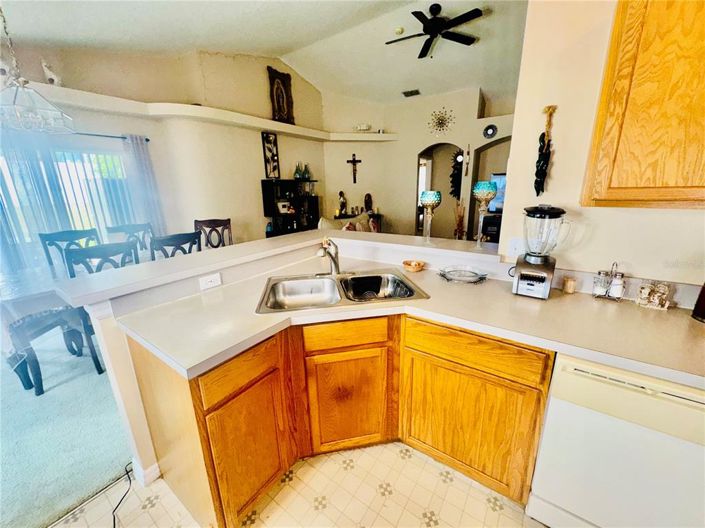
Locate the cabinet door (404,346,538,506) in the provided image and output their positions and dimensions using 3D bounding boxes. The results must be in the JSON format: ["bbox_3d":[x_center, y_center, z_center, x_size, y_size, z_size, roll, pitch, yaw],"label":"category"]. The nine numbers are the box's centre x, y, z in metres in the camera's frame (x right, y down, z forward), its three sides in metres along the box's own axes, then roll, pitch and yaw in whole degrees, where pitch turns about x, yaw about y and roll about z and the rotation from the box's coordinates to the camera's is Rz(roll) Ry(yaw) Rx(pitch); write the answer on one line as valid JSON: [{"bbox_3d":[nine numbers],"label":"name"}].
[{"bbox_3d":[0.485,0.705,1.296,0.560,0.560,0.025,9,18,34],"label":"cabinet door"}]

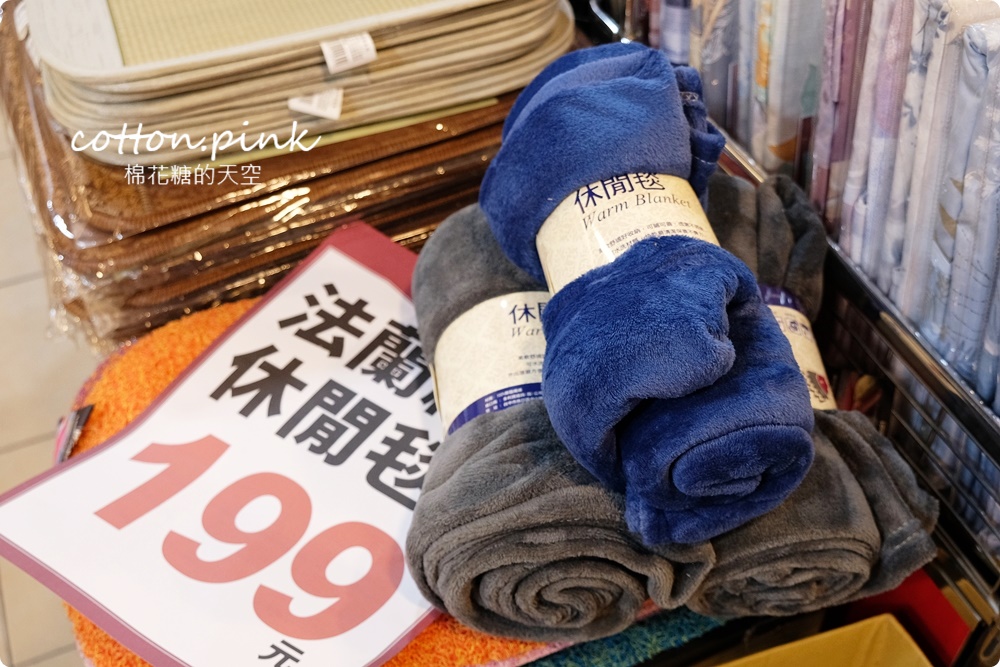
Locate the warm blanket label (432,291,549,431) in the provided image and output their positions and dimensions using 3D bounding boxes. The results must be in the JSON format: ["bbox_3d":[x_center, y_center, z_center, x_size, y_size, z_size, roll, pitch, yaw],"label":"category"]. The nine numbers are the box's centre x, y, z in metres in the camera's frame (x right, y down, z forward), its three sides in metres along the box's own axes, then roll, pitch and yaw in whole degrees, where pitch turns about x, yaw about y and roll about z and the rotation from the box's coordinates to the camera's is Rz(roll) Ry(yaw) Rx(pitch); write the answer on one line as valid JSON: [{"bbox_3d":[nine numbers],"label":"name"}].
[{"bbox_3d":[0.022,0.055,0.739,0.150,0.141,0.120,2,40,-6],"label":"warm blanket label"}]

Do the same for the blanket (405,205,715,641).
[{"bbox_3d":[0.027,0.049,0.746,0.171,0.161,0.318,-2,40,-2],"label":"blanket"}]

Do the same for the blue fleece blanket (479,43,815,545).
[{"bbox_3d":[0.087,-0.035,0.652,0.144,0.144,0.324,-9,52,-11],"label":"blue fleece blanket"}]

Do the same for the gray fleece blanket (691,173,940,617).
[{"bbox_3d":[0.201,0.028,0.769,0.165,0.150,0.342,-1,43,-1],"label":"gray fleece blanket"}]

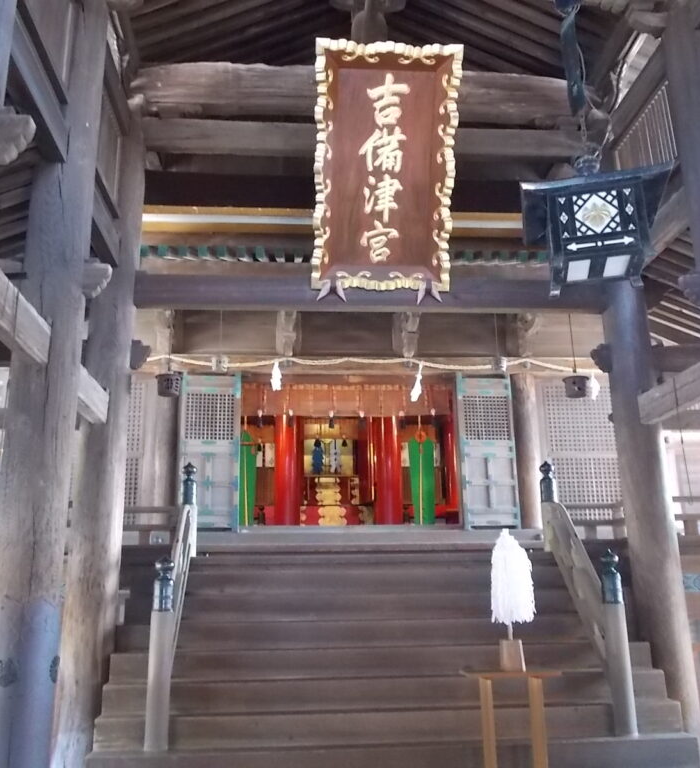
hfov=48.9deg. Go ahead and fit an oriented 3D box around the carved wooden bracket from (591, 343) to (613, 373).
[{"bbox_3d":[2.692,-0.275,8.188,0.240,0.310,0.200,0,-15,-5],"label":"carved wooden bracket"}]

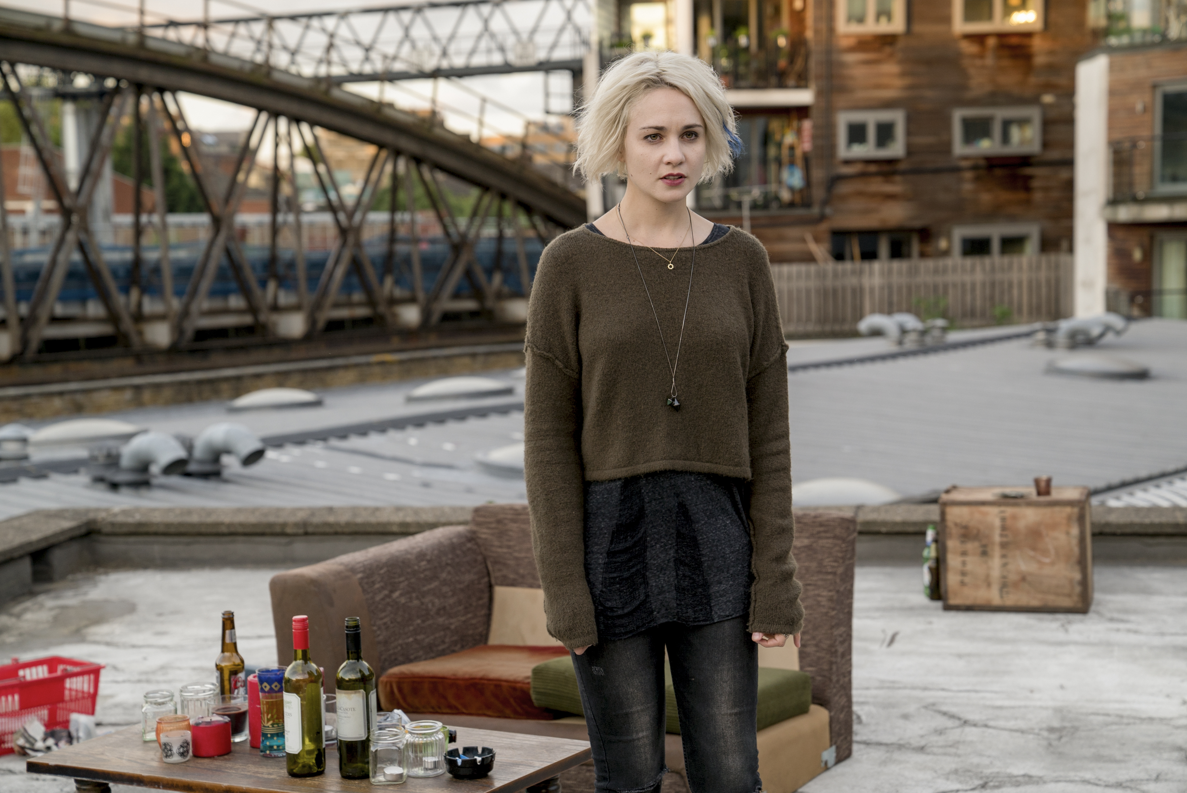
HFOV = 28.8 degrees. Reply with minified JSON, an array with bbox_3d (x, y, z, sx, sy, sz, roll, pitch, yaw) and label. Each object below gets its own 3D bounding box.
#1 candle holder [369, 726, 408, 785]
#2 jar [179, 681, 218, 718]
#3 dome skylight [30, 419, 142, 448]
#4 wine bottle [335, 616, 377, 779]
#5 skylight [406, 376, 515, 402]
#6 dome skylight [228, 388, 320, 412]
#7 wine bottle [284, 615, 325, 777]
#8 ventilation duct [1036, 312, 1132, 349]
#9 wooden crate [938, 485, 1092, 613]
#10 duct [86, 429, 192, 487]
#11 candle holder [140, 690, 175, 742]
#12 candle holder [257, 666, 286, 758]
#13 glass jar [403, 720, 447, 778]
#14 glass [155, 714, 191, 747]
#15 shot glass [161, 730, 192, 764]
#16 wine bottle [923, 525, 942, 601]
[{"bbox_3d":[-0.385,0.671,4.322,0.070,0.096,0.070,-1,6,0],"label":"candle holder"},{"bbox_3d":[-0.807,0.639,4.732,0.079,0.088,0.079,-1,6,0],"label":"jar"},{"bbox_3d":[-3.891,0.242,17.825,0.830,0.155,0.830,-2,6,-7],"label":"dome skylight"},{"bbox_3d":[-0.445,0.567,4.344,0.074,0.301,0.074,-1,6,0],"label":"wine bottle"},{"bbox_3d":[-1.154,-0.111,19.480,0.880,0.150,0.880,-2,6,-7],"label":"skylight"},{"bbox_3d":[-4.036,0.041,29.300,1.200,0.250,1.200,-4,5,-6],"label":"dome skylight"},{"bbox_3d":[-0.549,0.567,4.368,0.074,0.301,0.074,-1,6,0],"label":"wine bottle"},{"bbox_3d":[4.901,-0.689,23.095,0.900,0.340,0.500,0,7,9],"label":"ventilation duct"},{"bbox_3d":[1.395,0.501,7.582,0.458,0.363,0.305,0,7,15],"label":"wooden crate"},{"bbox_3d":[-4.609,0.634,23.400,1.080,0.540,0.480,7,12,41],"label":"duct"},{"bbox_3d":[-0.867,0.638,4.618,0.065,0.087,0.065,-2,9,-6],"label":"candle holder"},{"bbox_3d":[-0.620,0.619,4.522,0.071,0.167,0.071,-1,6,0],"label":"candle holder"},{"bbox_3d":[-0.317,0.666,4.368,0.075,0.091,0.075,-1,9,0],"label":"glass jar"},{"bbox_3d":[-0.822,0.663,4.527,0.070,0.064,0.070,-2,9,-9],"label":"glass"},{"bbox_3d":[-0.815,0.683,4.503,0.060,0.052,0.060,-1,6,0],"label":"shot glass"},{"bbox_3d":[1.044,0.504,7.103,0.061,0.235,0.061,0,9,6],"label":"wine bottle"}]

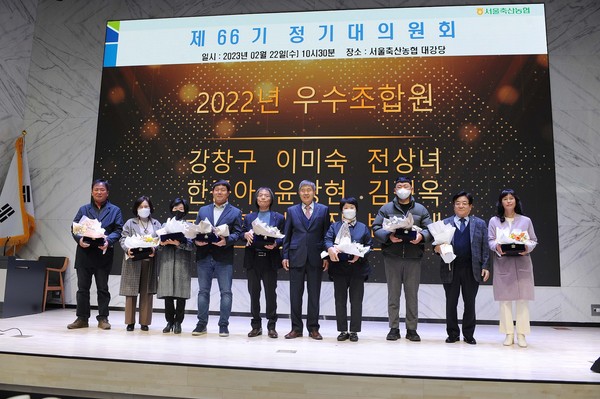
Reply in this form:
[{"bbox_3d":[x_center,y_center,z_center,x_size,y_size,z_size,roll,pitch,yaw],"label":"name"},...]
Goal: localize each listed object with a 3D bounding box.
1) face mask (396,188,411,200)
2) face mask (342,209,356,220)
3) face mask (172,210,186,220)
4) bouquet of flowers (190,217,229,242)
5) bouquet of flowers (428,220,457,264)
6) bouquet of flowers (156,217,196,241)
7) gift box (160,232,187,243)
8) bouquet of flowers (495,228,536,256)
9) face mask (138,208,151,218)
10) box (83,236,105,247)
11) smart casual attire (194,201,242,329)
[{"bbox_3d":[1.141,-0.055,5.139,0.150,0.125,0.090,0,-8,11],"label":"face mask"},{"bbox_3d":[0.539,0.163,5.076,0.142,0.115,0.085,0,-8,6],"label":"face mask"},{"bbox_3d":[-1.373,0.182,5.315,0.140,0.110,0.085,2,-8,-6],"label":"face mask"},{"bbox_3d":[-0.980,0.325,5.050,0.380,0.240,0.250,1,-8,0],"label":"bouquet of flowers"},{"bbox_3d":[1.487,0.459,4.865,0.260,0.450,0.200,-7,-2,11],"label":"bouquet of flowers"},{"bbox_3d":[-1.356,0.319,5.121,0.390,0.240,0.250,2,-8,-2],"label":"bouquet of flowers"},{"bbox_3d":[-1.389,0.417,5.121,0.250,0.100,0.170,2,-8,-2],"label":"gift box"},{"bbox_3d":[2.171,0.433,4.697,0.380,0.260,0.240,-1,-8,14],"label":"bouquet of flowers"},{"bbox_3d":[-1.802,0.162,5.403,0.140,0.110,0.085,2,-8,-8],"label":"face mask"},{"bbox_3d":[-2.321,0.472,5.241,0.235,0.100,0.170,2,-8,-5],"label":"box"},{"bbox_3d":[-0.912,0.738,5.216,0.480,1.360,0.360,1,-8,0],"label":"smart casual attire"}]

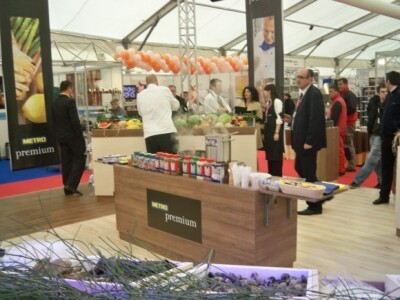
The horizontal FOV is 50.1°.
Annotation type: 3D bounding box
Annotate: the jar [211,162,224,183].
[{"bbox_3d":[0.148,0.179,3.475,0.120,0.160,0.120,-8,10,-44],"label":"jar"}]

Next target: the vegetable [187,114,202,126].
[{"bbox_3d":[-0.078,-0.462,6.650,0.220,0.190,0.215,-1,7,0],"label":"vegetable"}]

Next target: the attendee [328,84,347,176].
[{"bbox_3d":[2.504,-0.376,7.756,0.330,1.680,0.470,1,7,18],"label":"attendee"}]

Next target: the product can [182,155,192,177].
[{"bbox_3d":[-0.113,0.140,3.785,0.070,0.180,0.070,-8,10,-43],"label":"product can"}]

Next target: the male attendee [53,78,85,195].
[{"bbox_3d":[-2.032,-0.176,6.656,0.470,1.760,0.330,4,9,36],"label":"male attendee"}]

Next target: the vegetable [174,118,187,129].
[{"bbox_3d":[-0.270,-0.369,6.020,0.165,0.135,0.165,0,7,9],"label":"vegetable"}]

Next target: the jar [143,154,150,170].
[{"bbox_3d":[-0.524,0.119,4.160,0.073,0.150,0.073,-1,7,0],"label":"jar"}]

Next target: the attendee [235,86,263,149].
[{"bbox_3d":[0.901,-0.322,7.750,0.480,1.630,0.380,2,8,26],"label":"attendee"}]

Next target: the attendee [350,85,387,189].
[{"bbox_3d":[2.691,-0.215,6.742,0.600,1.587,0.450,-3,8,-11],"label":"attendee"}]

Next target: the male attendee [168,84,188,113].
[{"bbox_3d":[-0.505,-0.473,8.907,0.540,1.723,0.320,-2,7,-6],"label":"male attendee"}]

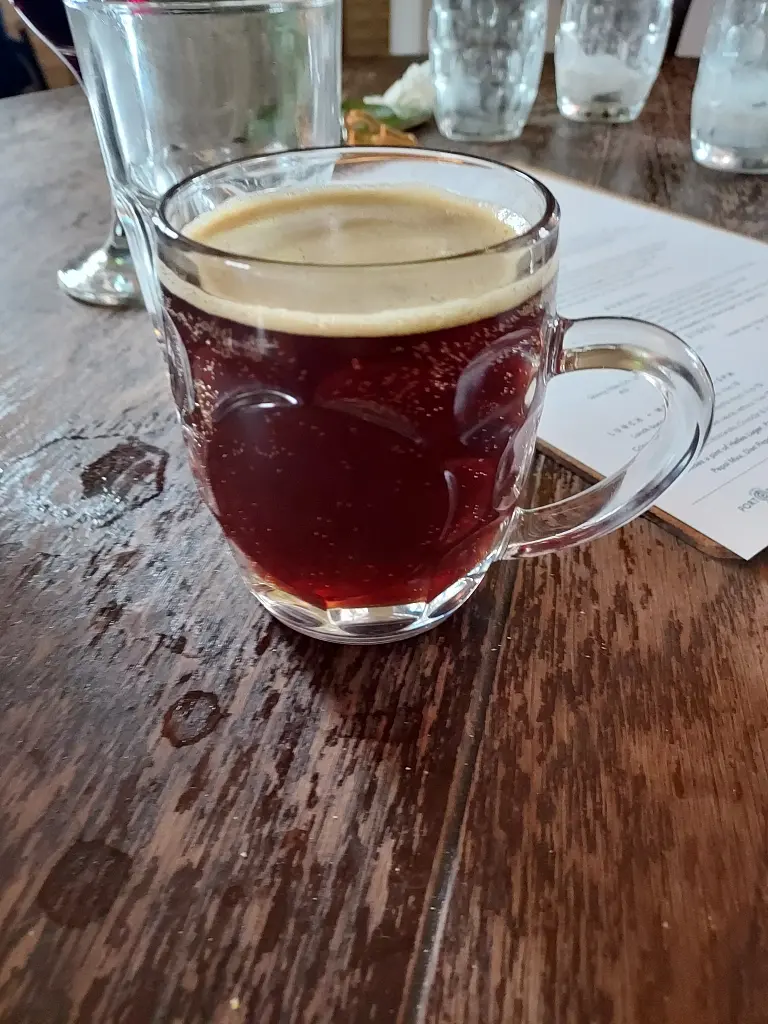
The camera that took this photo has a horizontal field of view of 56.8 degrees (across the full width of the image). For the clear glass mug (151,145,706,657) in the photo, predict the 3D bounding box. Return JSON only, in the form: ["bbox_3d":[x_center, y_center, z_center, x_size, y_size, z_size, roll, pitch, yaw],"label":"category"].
[{"bbox_3d":[0.012,-0.026,0.201,0.142,0.117,0.103,13,41,15],"label":"clear glass mug"}]

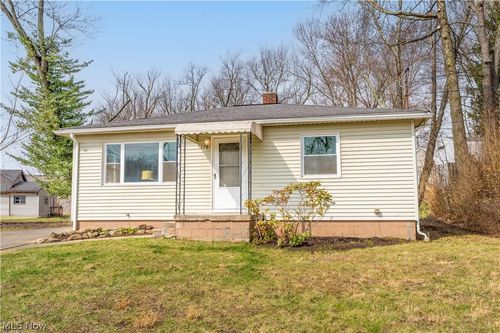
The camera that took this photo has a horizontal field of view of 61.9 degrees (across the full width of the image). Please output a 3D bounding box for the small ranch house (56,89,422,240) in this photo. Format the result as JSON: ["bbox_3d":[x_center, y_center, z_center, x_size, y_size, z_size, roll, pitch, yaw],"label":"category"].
[{"bbox_3d":[0.170,-0.220,15.100,10.400,4.850,9.000,-2,-4,11],"label":"small ranch house"}]

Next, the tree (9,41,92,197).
[{"bbox_3d":[-11.600,-2.250,24.500,5.500,10.400,5.300,-1,-4,0],"label":"tree"}]

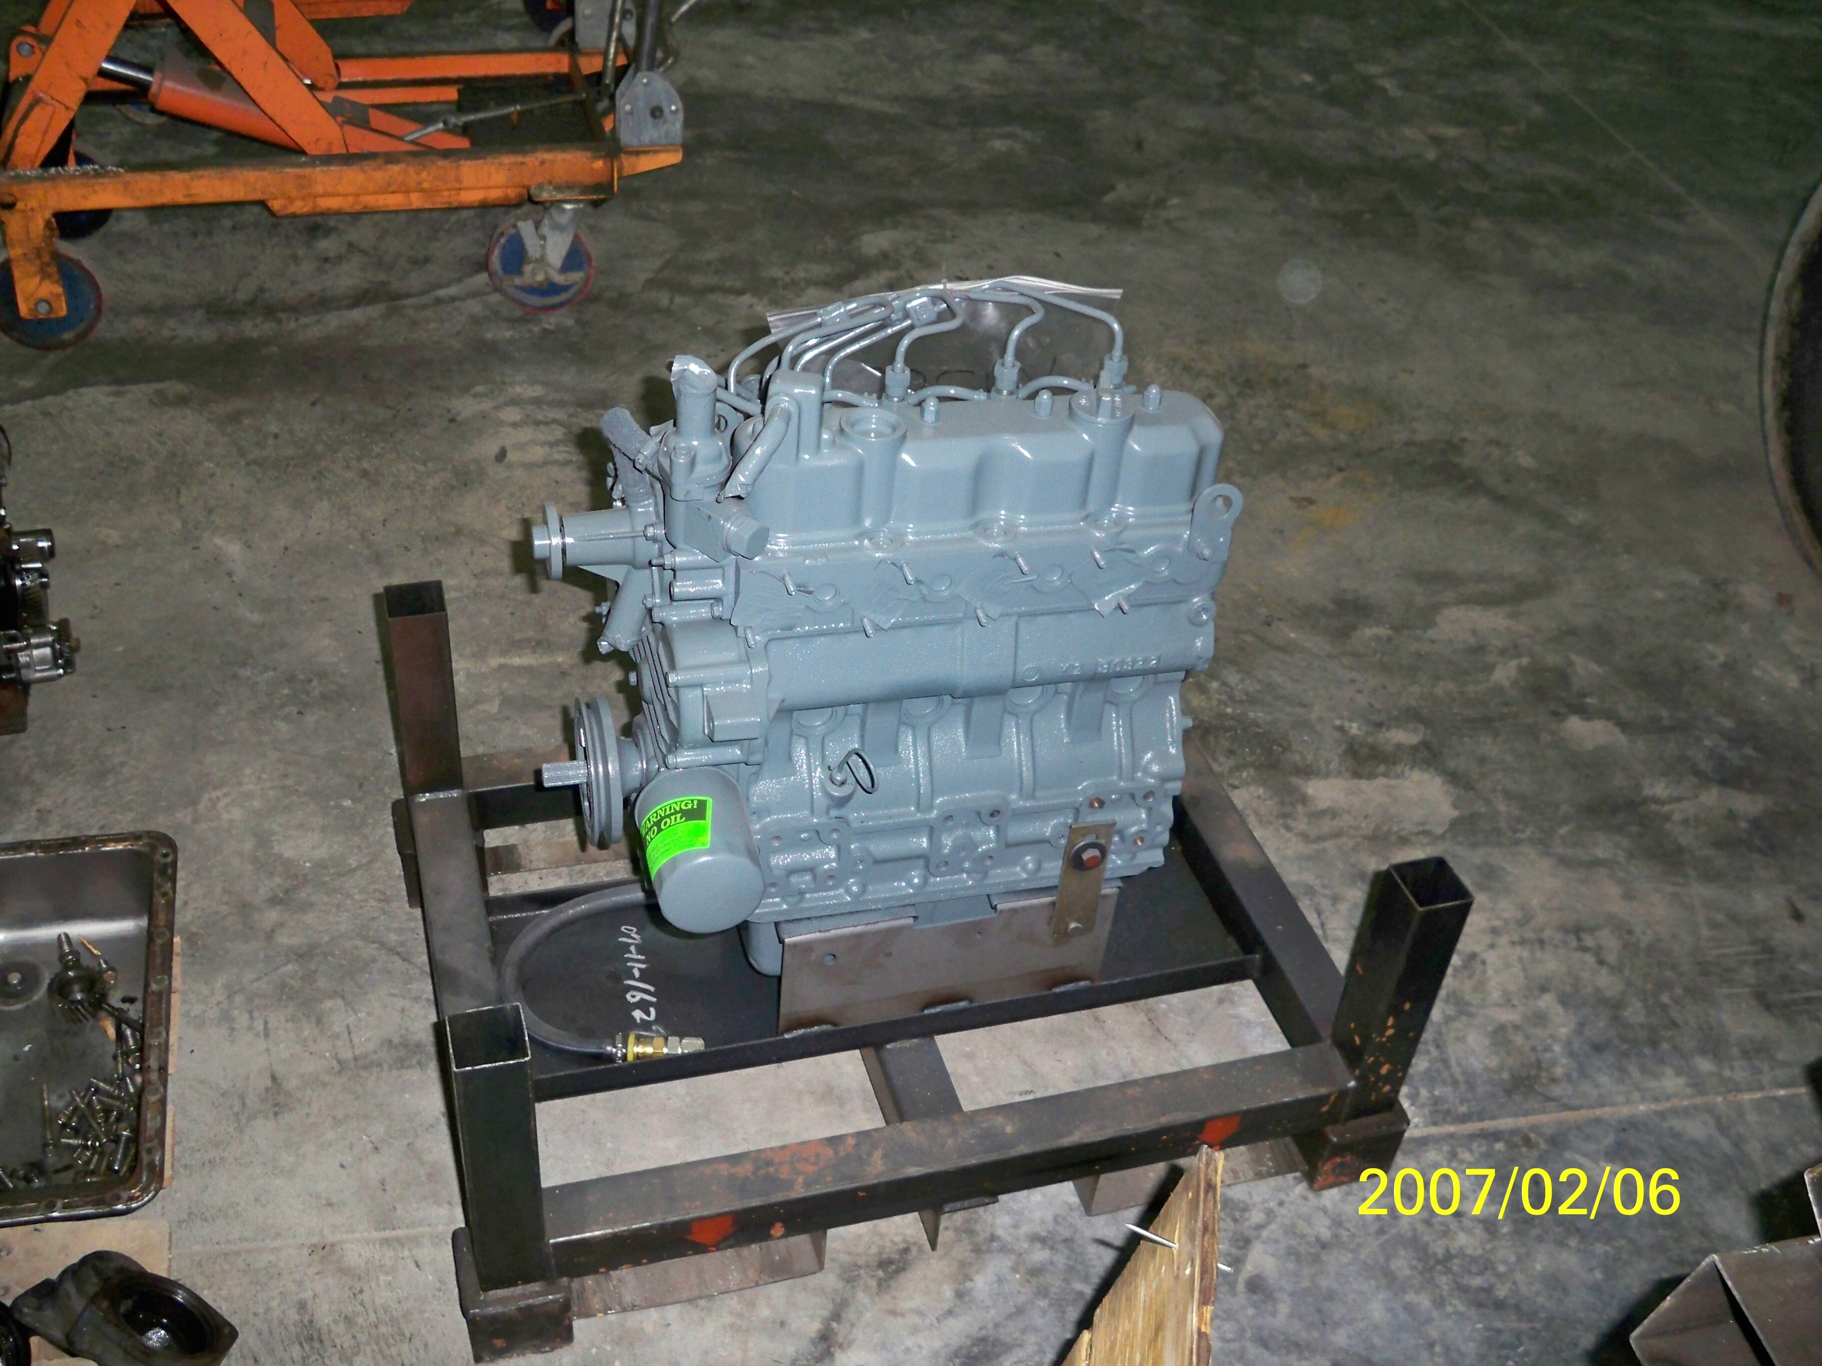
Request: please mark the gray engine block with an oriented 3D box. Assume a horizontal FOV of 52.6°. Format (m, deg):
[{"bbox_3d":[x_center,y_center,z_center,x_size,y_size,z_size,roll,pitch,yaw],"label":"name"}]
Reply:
[{"bbox_3d":[-0.023,-0.013,1.522,0.561,0.620,0.368,-7,39,-16],"label":"gray engine block"}]

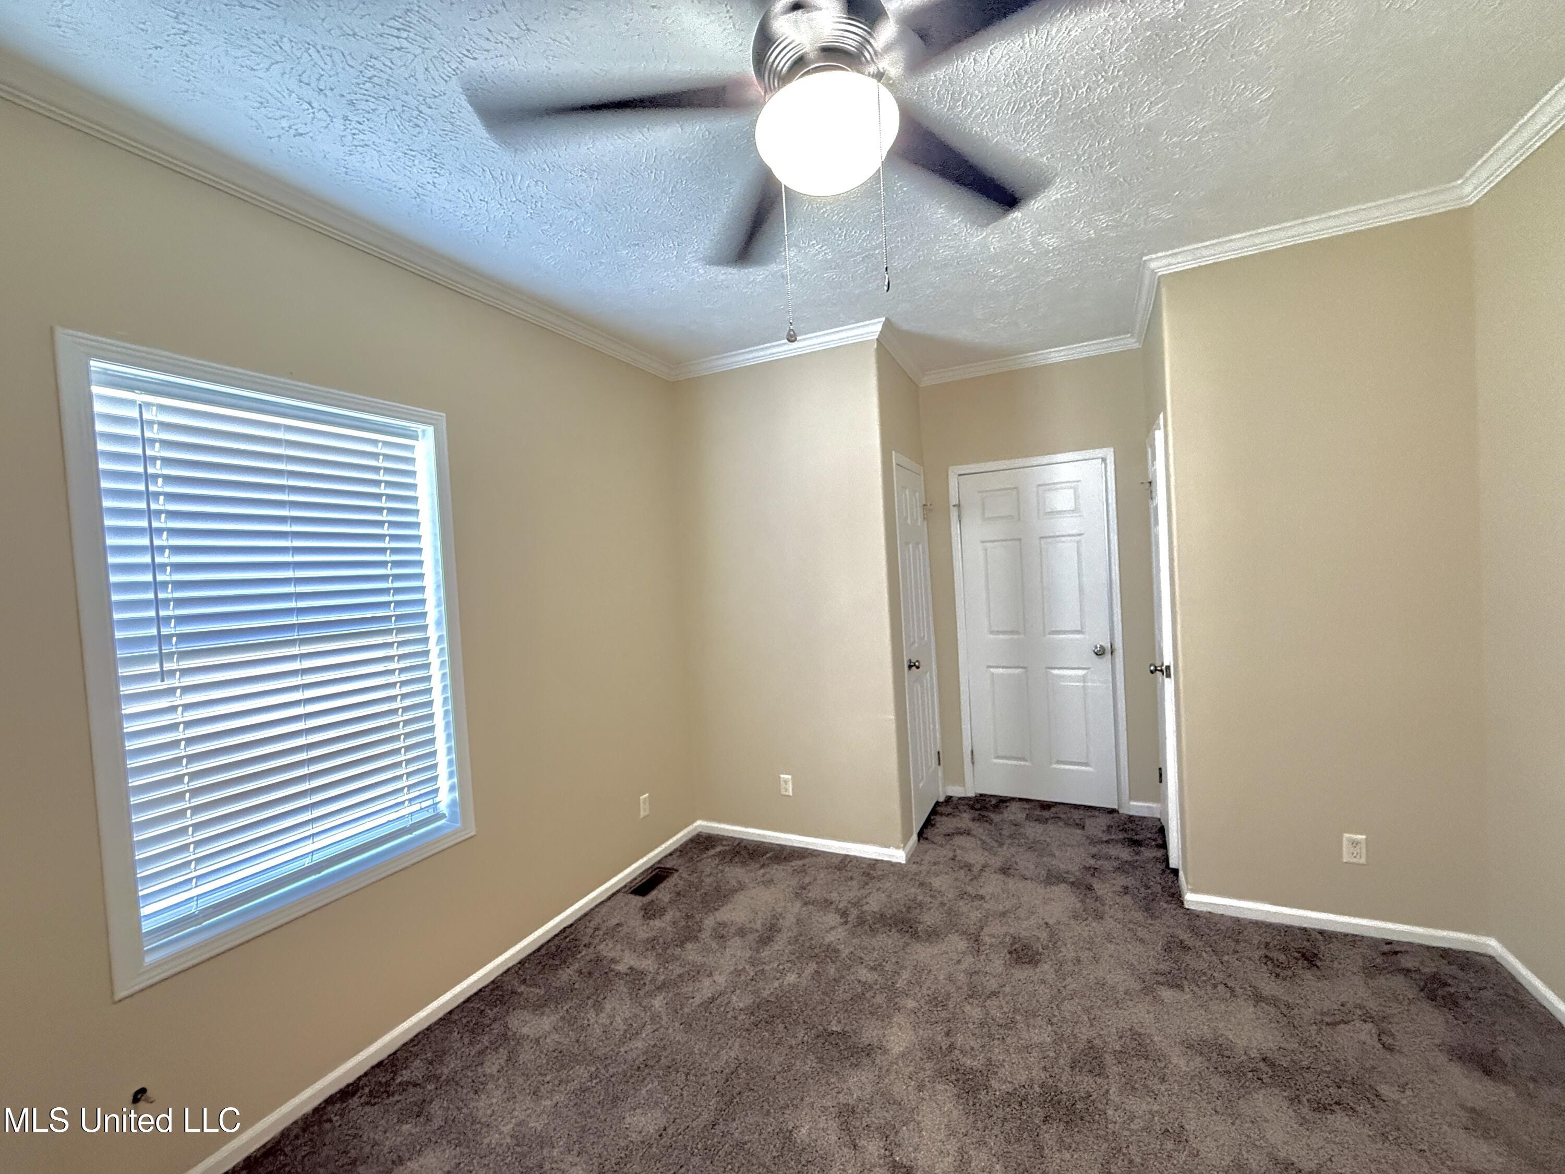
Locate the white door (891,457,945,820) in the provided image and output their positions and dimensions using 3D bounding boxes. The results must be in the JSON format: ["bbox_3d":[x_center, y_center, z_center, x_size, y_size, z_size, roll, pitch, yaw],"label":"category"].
[{"bbox_3d":[0.779,0.317,3.705,0.058,2.094,0.698,-3,2,25],"label":"white door"}]

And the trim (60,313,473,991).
[{"bbox_3d":[-1.442,0.173,1.935,0.060,1.577,0.992,-3,2,25],"label":"trim"}]

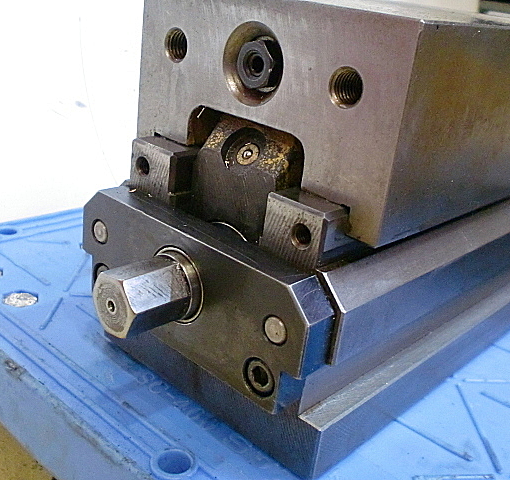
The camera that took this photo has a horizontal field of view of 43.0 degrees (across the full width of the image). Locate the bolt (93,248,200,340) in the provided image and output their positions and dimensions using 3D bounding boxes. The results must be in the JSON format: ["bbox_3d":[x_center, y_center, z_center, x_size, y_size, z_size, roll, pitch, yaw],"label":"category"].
[{"bbox_3d":[-0.035,0.018,0.210,0.024,0.024,0.028,25,28,37],"label":"bolt"}]

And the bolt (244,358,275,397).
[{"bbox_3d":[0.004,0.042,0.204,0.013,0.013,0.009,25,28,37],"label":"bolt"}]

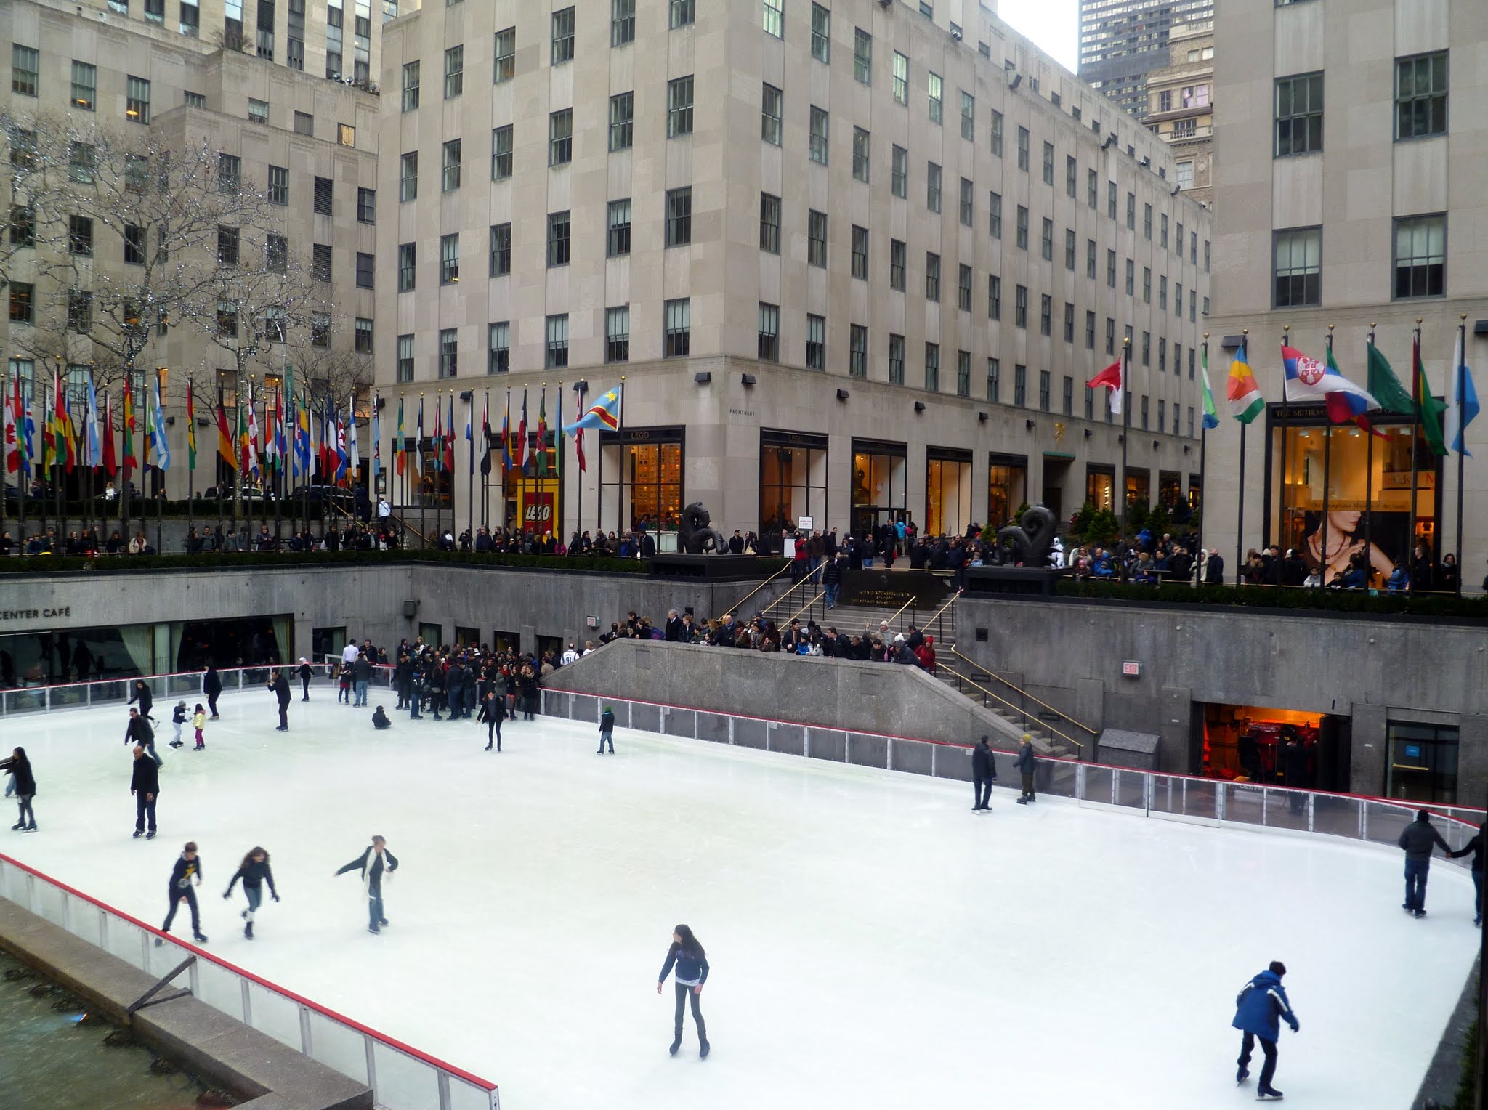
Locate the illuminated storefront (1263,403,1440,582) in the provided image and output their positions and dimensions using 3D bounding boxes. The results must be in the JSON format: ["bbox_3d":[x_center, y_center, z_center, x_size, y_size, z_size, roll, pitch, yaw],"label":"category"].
[{"bbox_3d":[16.939,-1.698,33.636,4.520,5.111,0.500,2,2,38],"label":"illuminated storefront"}]

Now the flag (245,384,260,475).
[{"bbox_3d":[-17.745,-4.468,43.435,0.545,3.223,0.400,0,2,-22],"label":"flag"}]

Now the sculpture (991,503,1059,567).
[{"bbox_3d":[7.991,-0.579,34.262,1.750,1.820,0.950,2,2,38],"label":"sculpture"}]

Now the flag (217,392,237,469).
[{"bbox_3d":[-18.338,-4.409,42.668,0.701,2.720,0.400,0,2,-23],"label":"flag"}]

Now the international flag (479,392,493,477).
[{"bbox_3d":[-9.999,-4.651,46.532,0.539,3.276,0.380,0,2,-12],"label":"international flag"}]

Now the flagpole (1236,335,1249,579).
[{"bbox_3d":[12.040,-2.235,29.086,0.140,6.467,0.140,2,3,38],"label":"flagpole"}]

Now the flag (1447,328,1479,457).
[{"bbox_3d":[15.673,-3.548,26.238,0.608,2.787,0.450,2,2,31],"label":"flag"}]

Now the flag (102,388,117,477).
[{"bbox_3d":[-24.540,-4.742,46.537,0.517,3.371,0.420,0,2,-28],"label":"flag"}]

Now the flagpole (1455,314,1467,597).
[{"bbox_3d":[16.459,-2.023,27.723,0.140,7.000,0.140,2,2,38],"label":"flagpole"}]

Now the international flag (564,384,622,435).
[{"bbox_3d":[-5.672,-5.455,45.004,2.100,1.880,0.500,1,2,-7],"label":"international flag"}]

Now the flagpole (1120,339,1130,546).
[{"bbox_3d":[9.727,-2.340,30.877,0.140,6.478,0.140,2,3,38],"label":"flagpole"}]

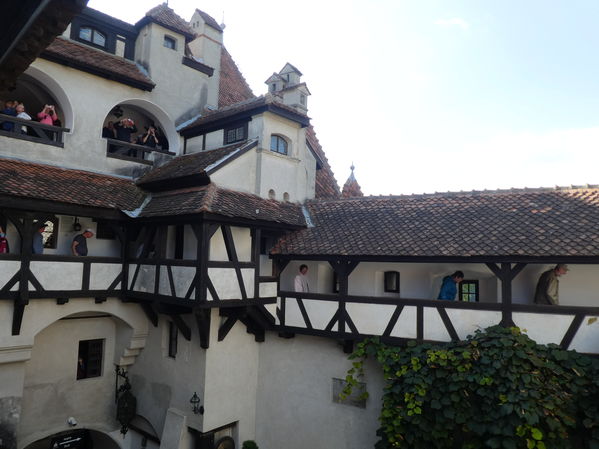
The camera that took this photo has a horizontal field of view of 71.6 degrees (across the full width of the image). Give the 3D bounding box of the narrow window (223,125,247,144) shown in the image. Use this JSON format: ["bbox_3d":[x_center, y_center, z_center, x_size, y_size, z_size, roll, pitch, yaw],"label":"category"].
[{"bbox_3d":[-1.898,-2.623,12.218,0.999,0.490,0.120,-3,-8,38],"label":"narrow window"}]

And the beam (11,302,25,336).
[{"bbox_3d":[-6.711,2.281,9.958,0.170,0.982,0.170,7,21,-43],"label":"beam"}]

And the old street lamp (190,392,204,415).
[{"bbox_3d":[-2.328,4.087,9.465,0.210,0.474,0.310,-4,-8,40],"label":"old street lamp"}]

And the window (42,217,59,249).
[{"bbox_3d":[-7.018,0.231,11.650,0.455,0.909,0.120,7,-8,-43],"label":"window"}]

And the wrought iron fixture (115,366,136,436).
[{"bbox_3d":[-5.419,5.488,12.910,0.980,2.050,0.500,-4,-8,45],"label":"wrought iron fixture"}]

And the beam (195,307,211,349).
[{"bbox_3d":[-2.381,2.566,10.246,0.300,1.075,0.700,2,-6,-4],"label":"beam"}]

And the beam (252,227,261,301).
[{"bbox_3d":[-1.110,0.966,10.481,0.150,1.802,0.170,-4,-8,42],"label":"beam"}]

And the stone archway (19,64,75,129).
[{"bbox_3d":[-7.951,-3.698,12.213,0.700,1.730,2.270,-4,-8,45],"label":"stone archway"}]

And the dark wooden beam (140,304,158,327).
[{"bbox_3d":[-4.173,2.528,11.578,0.200,0.720,0.600,-3,-7,36],"label":"dark wooden beam"}]

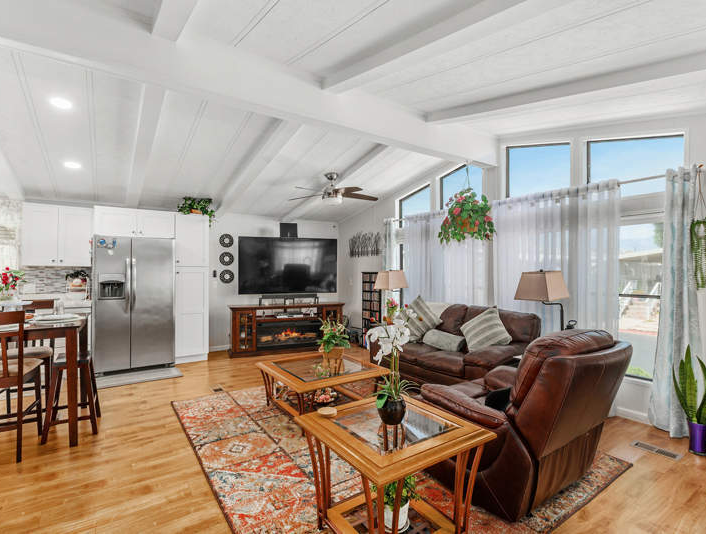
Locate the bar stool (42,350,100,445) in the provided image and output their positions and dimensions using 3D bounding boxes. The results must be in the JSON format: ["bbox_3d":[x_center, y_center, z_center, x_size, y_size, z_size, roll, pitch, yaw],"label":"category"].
[{"bbox_3d":[-2.375,1.056,3.023,0.380,0.620,0.470,0,0,-34],"label":"bar stool"}]

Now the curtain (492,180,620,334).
[{"bbox_3d":[2.050,0.300,3.765,0.120,2.160,1.300,0,0,-34],"label":"curtain"}]

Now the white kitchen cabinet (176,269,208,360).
[{"bbox_3d":[-2.493,0.694,5.390,0.447,1.370,0.590,0,0,-34],"label":"white kitchen cabinet"}]

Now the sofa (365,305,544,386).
[{"bbox_3d":[1.103,0.915,4.209,0.920,0.900,1.880,0,-1,-34],"label":"sofa"}]

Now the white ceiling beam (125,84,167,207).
[{"bbox_3d":[-2.292,-1.213,3.853,0.140,0.125,3.250,0,-10,-34],"label":"white ceiling beam"}]

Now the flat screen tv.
[{"bbox_3d":[-1.094,-0.024,6.122,1.680,0.955,0.060,0,0,-17],"label":"flat screen tv"}]

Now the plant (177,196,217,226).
[{"bbox_3d":[-2.340,-0.820,5.321,0.500,0.420,0.340,0,-1,-34],"label":"plant"}]

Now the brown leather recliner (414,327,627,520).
[{"bbox_3d":[1.067,0.858,2.251,0.970,0.980,0.970,0,-1,-34],"label":"brown leather recliner"}]

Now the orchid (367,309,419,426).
[{"bbox_3d":[0.197,0.500,1.805,0.260,0.580,0.220,0,-1,6],"label":"orchid"}]

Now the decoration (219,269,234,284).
[{"bbox_3d":[-2.110,0.166,5.960,0.237,0.235,0.030,0,0,-34],"label":"decoration"}]

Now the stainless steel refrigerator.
[{"bbox_3d":[-3.037,0.491,4.947,0.915,1.770,0.710,0,0,-34],"label":"stainless steel refrigerator"}]

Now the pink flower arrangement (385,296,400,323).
[{"bbox_3d":[0.553,0.605,4.980,0.185,0.385,0.175,0,0,0],"label":"pink flower arrangement"}]

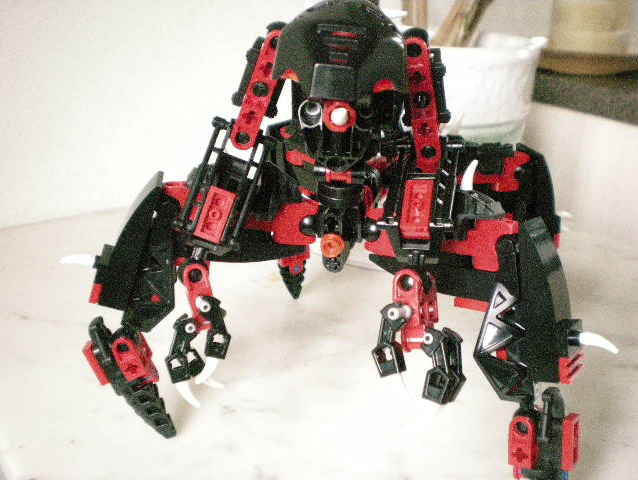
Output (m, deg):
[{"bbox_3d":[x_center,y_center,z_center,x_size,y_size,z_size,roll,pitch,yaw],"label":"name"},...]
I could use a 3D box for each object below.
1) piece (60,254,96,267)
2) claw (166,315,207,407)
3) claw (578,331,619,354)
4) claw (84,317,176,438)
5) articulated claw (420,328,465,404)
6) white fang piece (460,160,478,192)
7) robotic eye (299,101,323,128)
[{"bbox_3d":[-0.085,0.007,0.246,0.013,0.005,0.004,-6,17,15],"label":"piece"},{"bbox_3d":[-0.039,0.035,0.207,0.011,0.026,0.011,-3,16,1],"label":"claw"},{"bbox_3d":[0.080,0.029,0.200,0.013,0.006,0.004,18,23,12],"label":"claw"},{"bbox_3d":[-0.065,0.048,0.243,0.021,0.044,0.021,-29,13,8],"label":"claw"},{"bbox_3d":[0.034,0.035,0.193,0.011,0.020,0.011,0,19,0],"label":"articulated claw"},{"bbox_3d":[0.049,-0.021,0.228,0.005,0.012,0.004,14,17,7],"label":"white fang piece"},{"bbox_3d":[-0.003,-0.036,0.203,0.007,0.008,0.007,2,19,5],"label":"robotic eye"}]

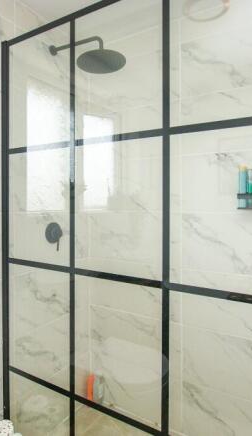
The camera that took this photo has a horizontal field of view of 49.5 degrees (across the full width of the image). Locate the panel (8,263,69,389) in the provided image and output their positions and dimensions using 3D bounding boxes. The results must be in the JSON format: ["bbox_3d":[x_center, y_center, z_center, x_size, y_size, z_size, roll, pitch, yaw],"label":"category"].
[{"bbox_3d":[-0.377,0.446,1.162,0.358,0.467,0.010,1,1,29],"label":"panel"}]

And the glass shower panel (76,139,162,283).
[{"bbox_3d":[-0.035,-0.039,0.943,0.350,0.460,0.015,2,1,28],"label":"glass shower panel"}]

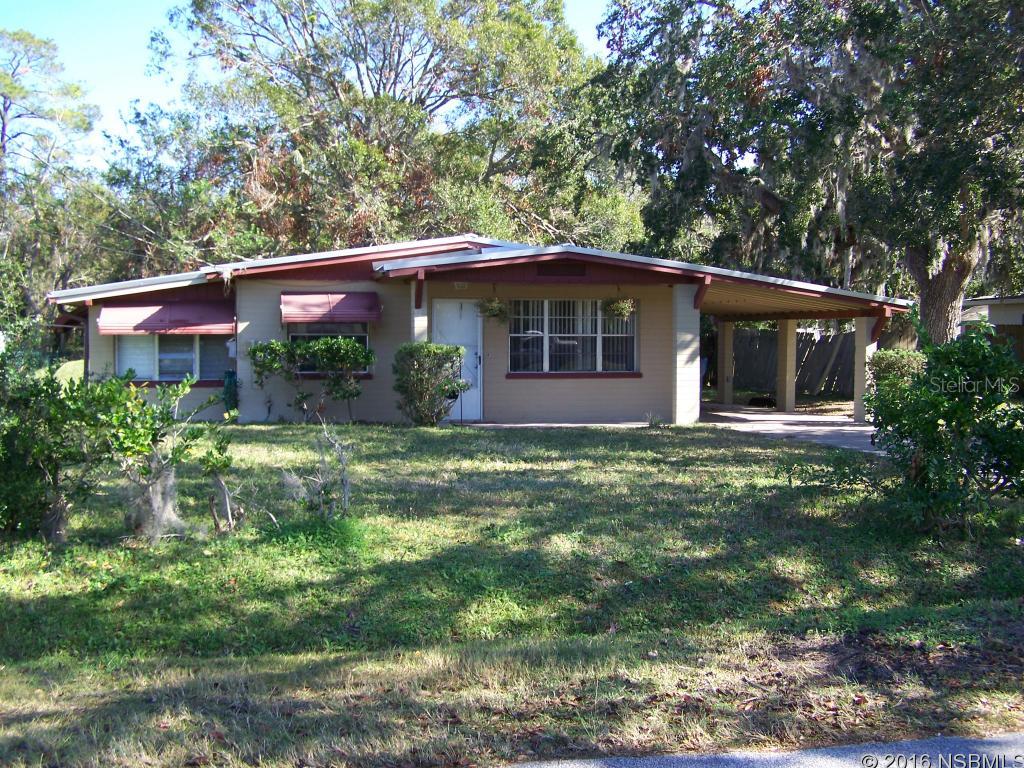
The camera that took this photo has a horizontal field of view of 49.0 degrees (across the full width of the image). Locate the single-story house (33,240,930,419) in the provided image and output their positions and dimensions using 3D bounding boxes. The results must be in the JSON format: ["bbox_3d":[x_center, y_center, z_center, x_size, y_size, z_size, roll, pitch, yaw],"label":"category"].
[{"bbox_3d":[-1.043,-0.961,20.707,13.150,3.100,8.800,-1,3,-13],"label":"single-story house"}]

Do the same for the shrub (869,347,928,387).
[{"bbox_3d":[6.787,0.028,19.826,0.950,1.308,0.900,0,2,-14],"label":"shrub"}]

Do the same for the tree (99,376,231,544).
[{"bbox_3d":[-2.684,0.594,8.633,0.950,1.220,0.850,0,2,0],"label":"tree"}]

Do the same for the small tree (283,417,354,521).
[{"bbox_3d":[-1.616,0.694,9.338,0.560,0.880,0.500,0,2,0],"label":"small tree"}]

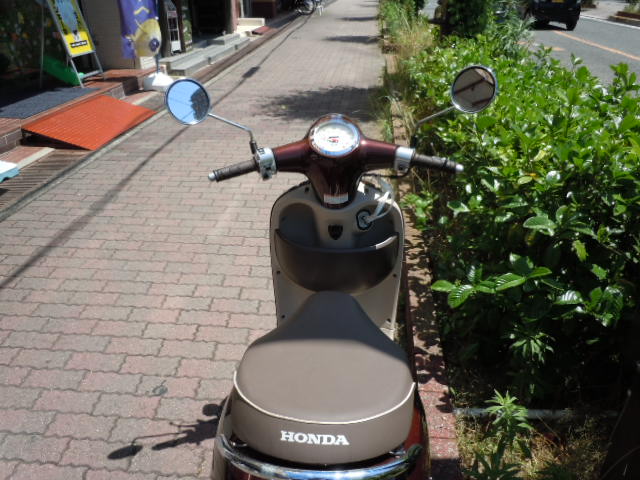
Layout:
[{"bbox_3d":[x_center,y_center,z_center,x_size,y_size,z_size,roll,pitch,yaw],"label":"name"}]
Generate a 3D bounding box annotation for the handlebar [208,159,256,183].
[{"bbox_3d":[-0.228,-0.181,1.345,0.122,0.034,0.034,-19,31,-11],"label":"handlebar"}]

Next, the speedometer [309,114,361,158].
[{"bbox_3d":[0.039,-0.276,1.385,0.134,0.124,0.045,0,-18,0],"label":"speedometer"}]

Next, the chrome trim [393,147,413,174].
[{"bbox_3d":[0.218,-0.211,1.357,0.043,0.058,0.050,9,28,8],"label":"chrome trim"}]

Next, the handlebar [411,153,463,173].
[{"bbox_3d":[0.305,-0.199,1.339,0.128,0.034,0.034,16,30,12],"label":"handlebar"}]

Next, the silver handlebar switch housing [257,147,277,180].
[{"bbox_3d":[-0.141,-0.201,1.360,0.046,0.075,0.055,-13,29,-6],"label":"silver handlebar switch housing"}]

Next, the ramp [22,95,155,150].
[{"bbox_3d":[-2.162,-1.163,5.021,0.665,0.176,1.370,3,27,6],"label":"ramp"}]

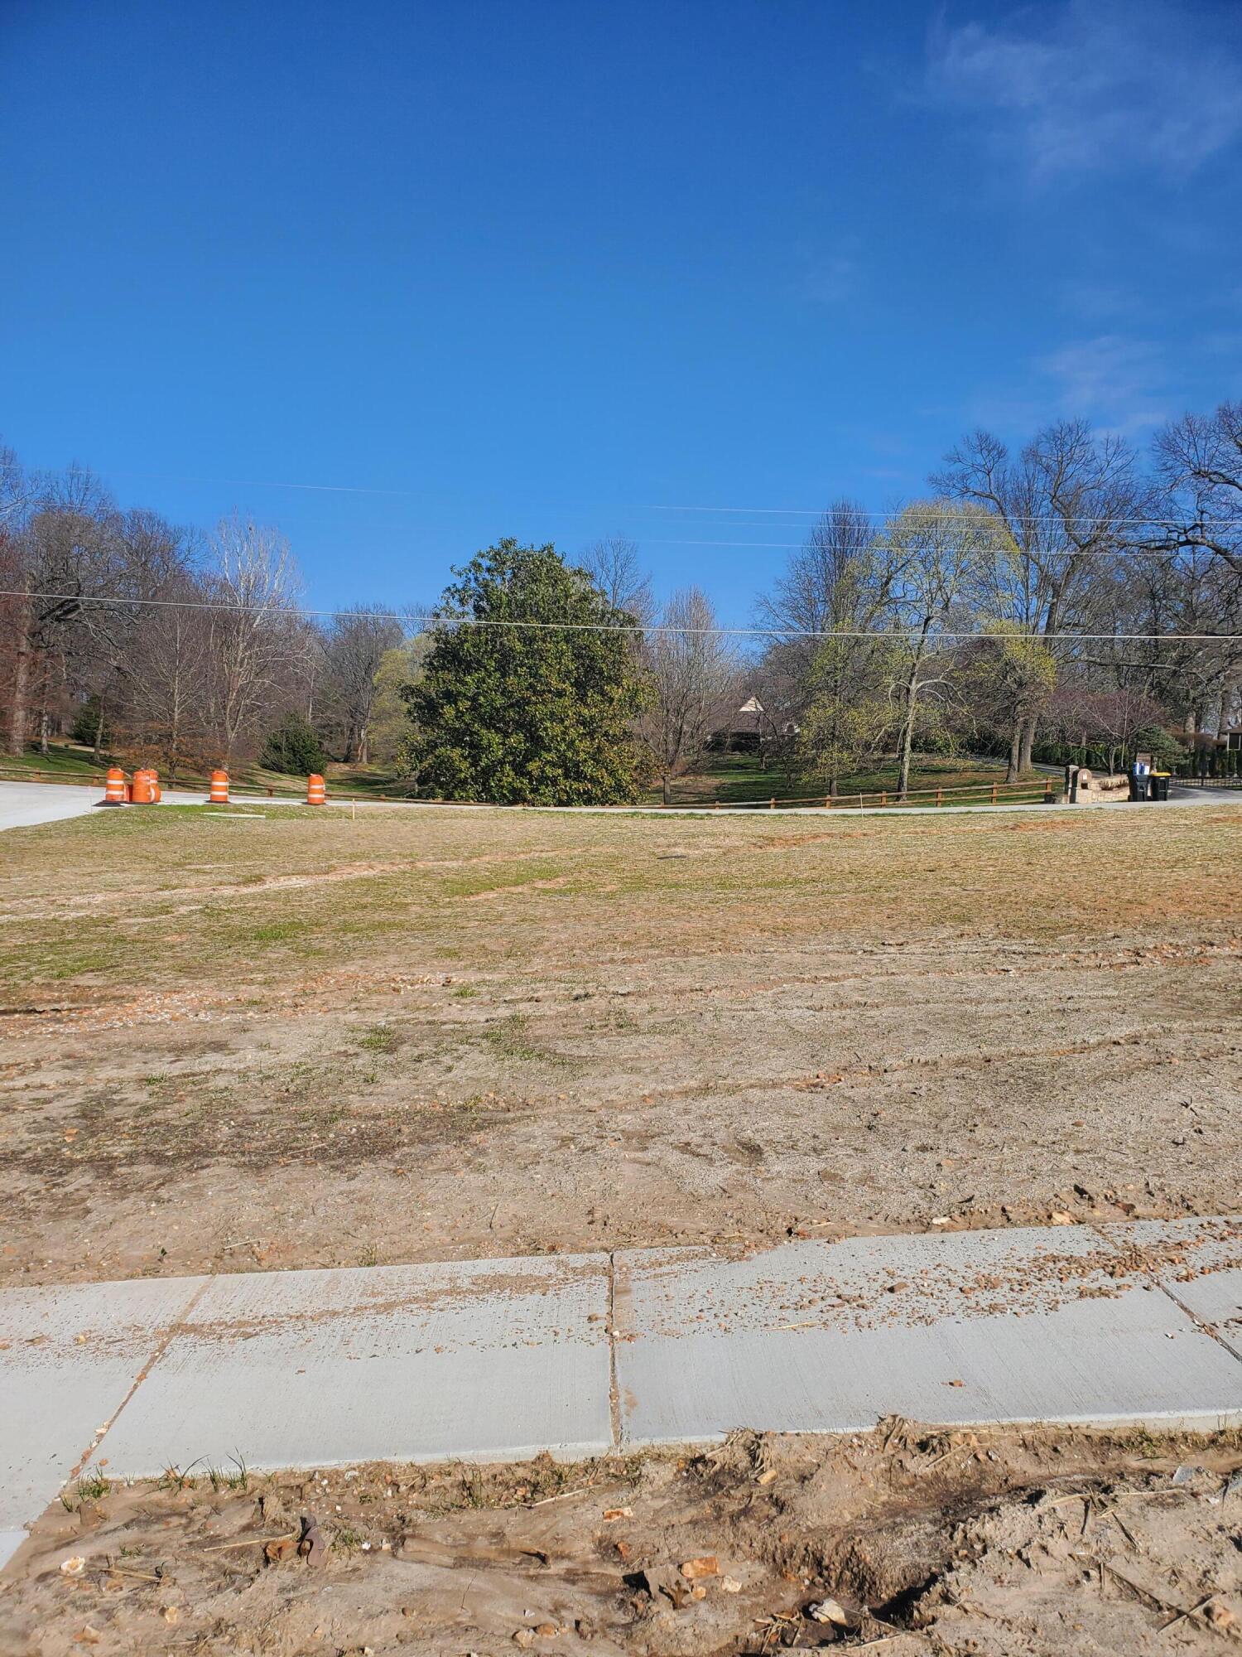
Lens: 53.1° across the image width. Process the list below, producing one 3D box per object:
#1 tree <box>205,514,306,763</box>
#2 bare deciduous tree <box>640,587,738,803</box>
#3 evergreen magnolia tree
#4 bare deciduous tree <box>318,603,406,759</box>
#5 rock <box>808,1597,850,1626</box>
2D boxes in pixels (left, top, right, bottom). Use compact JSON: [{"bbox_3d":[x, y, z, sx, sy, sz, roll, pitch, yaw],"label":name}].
[{"bbox_3d":[-25.181,-13.060,86.000,7.156,17.264,7.156,0,3,0],"label":"tree"},{"bbox_3d":[3.156,-6.328,59.500,5.013,10.428,5.013,0,3,0],"label":"bare deciduous tree"},{"bbox_3d":[-4.344,-7.239,58.000,11.523,12.367,11.000,0,3,0],"label":"evergreen magnolia tree"},{"bbox_3d":[-21.635,-12.062,104.000,7.031,13.197,7.031,0,3,0],"label":"bare deciduous tree"},{"bbox_3d":[0.414,1.561,2.480,0.080,0.038,0.055,0,3,0],"label":"rock"}]

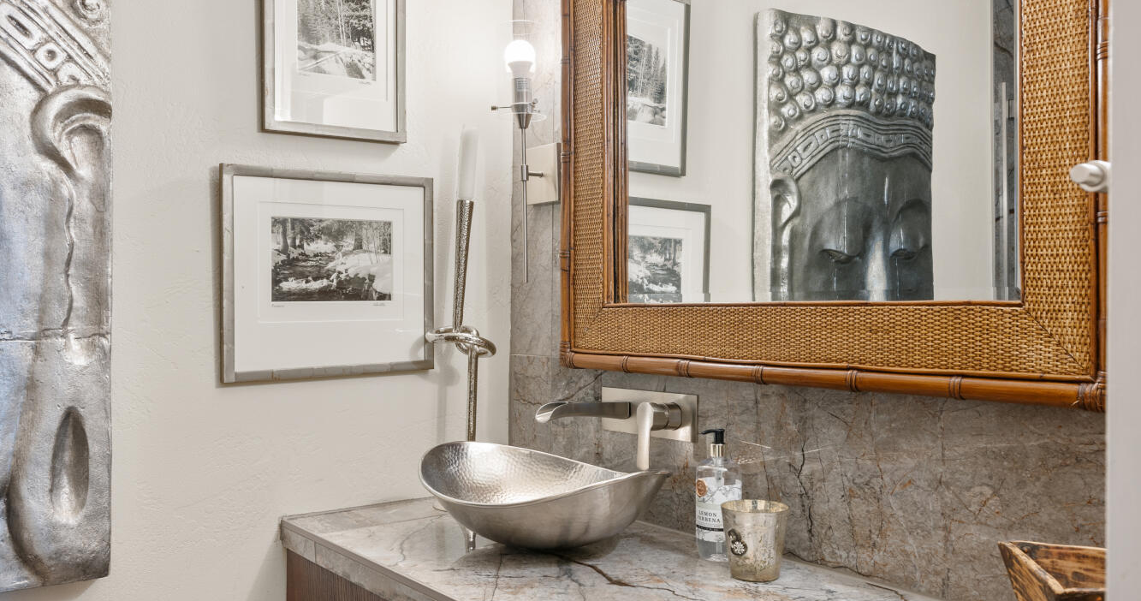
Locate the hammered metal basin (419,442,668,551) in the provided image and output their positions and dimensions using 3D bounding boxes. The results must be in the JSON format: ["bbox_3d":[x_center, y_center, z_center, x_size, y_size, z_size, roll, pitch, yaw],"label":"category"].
[{"bbox_3d":[-0.041,0.322,1.558,0.350,0.146,0.480,0,0,-44],"label":"hammered metal basin"}]

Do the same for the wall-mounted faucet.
[{"bbox_3d":[0.059,0.225,1.622,0.207,0.122,0.230,0,0,-38],"label":"wall-mounted faucet"}]

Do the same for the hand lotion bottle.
[{"bbox_3d":[0.227,0.296,1.468,0.071,0.196,0.069,0,0,0],"label":"hand lotion bottle"}]

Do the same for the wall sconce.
[{"bbox_3d":[-0.083,-0.292,1.885,0.120,0.500,0.100,0,0,-38],"label":"wall sconce"}]

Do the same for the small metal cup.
[{"bbox_3d":[0.264,0.344,1.354,0.094,0.100,0.094,0,0,0],"label":"small metal cup"}]

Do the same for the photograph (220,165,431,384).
[{"bbox_3d":[-0.441,-0.049,1.771,0.410,0.380,0.021,0,0,-38],"label":"photograph"}]

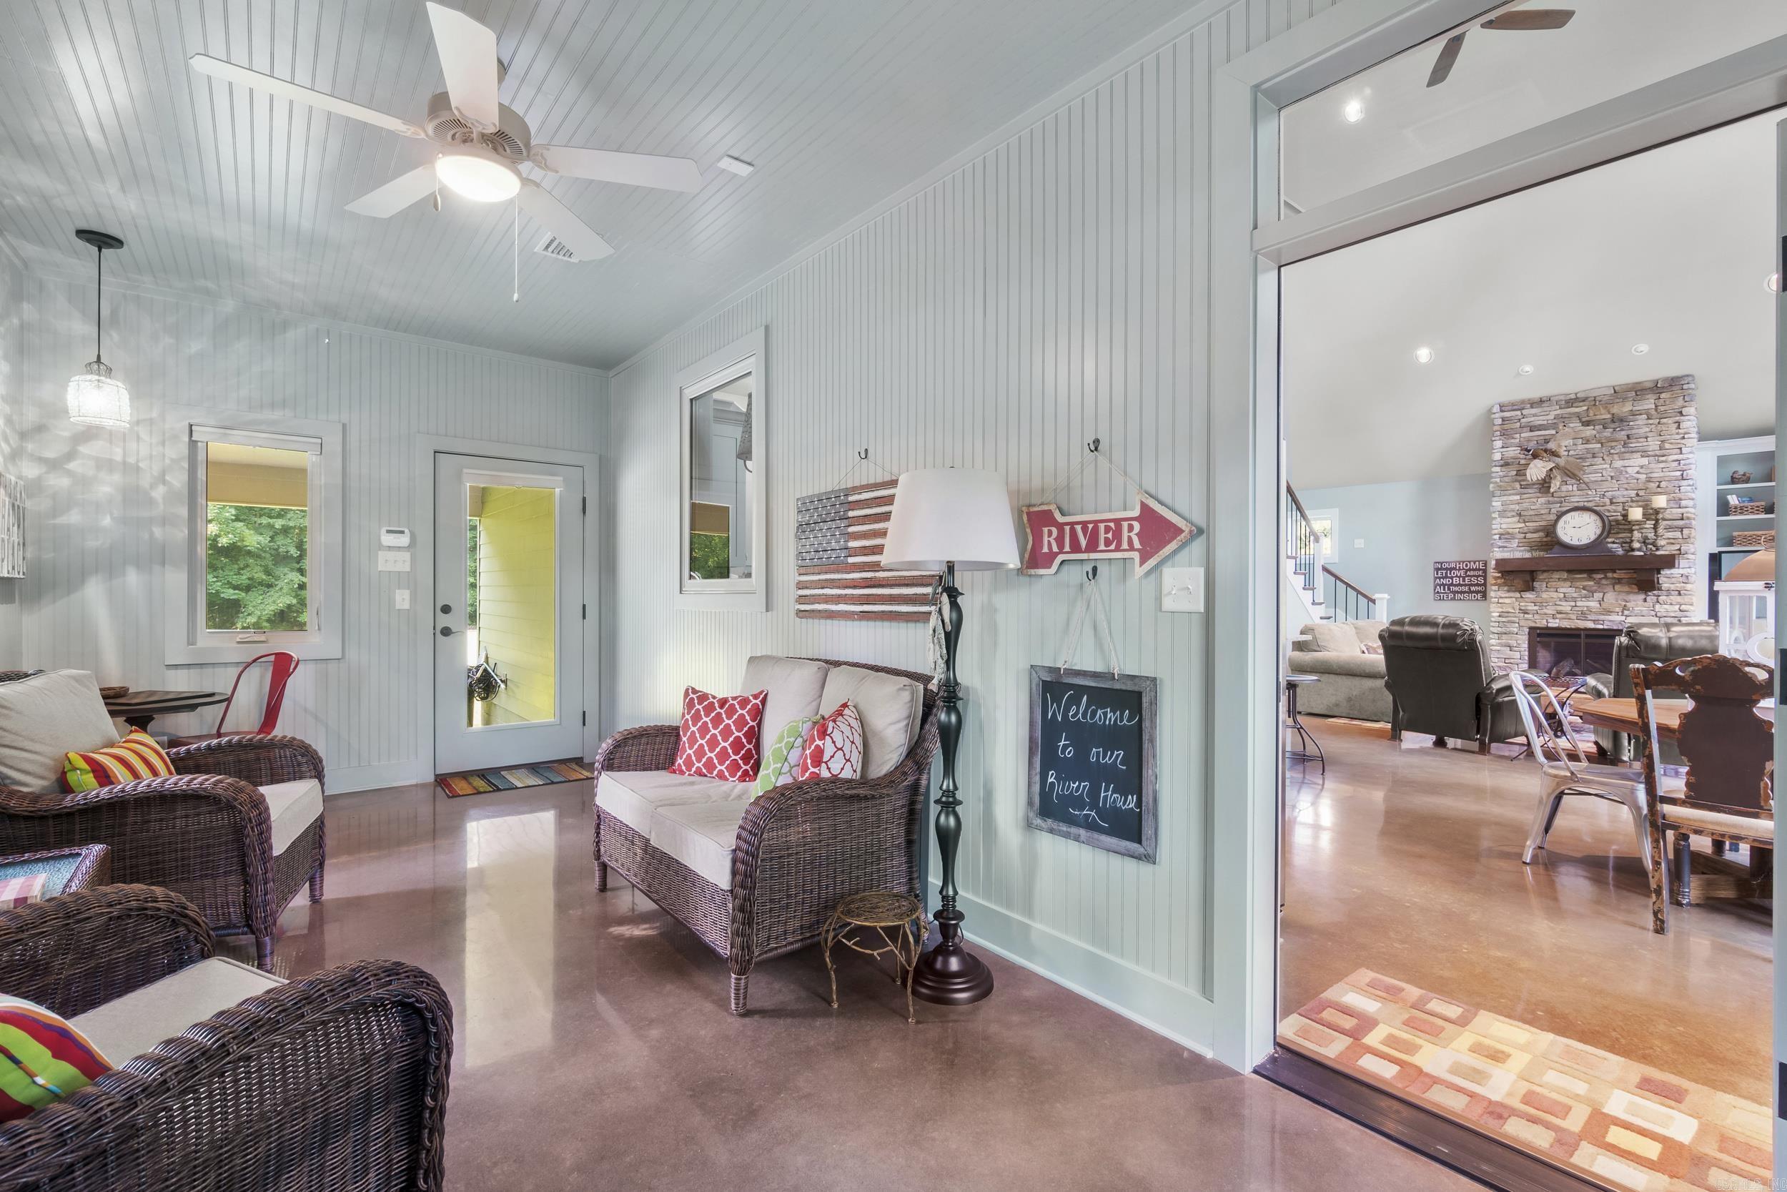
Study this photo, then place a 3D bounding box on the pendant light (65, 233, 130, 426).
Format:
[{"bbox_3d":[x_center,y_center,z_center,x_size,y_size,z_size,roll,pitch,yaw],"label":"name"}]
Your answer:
[{"bbox_3d":[-3.511,-1.182,3.298,0.190,0.830,0.190,0,0,-40],"label":"pendant light"}]

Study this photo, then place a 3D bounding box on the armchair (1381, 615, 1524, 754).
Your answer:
[{"bbox_3d":[4.408,0.646,5.800,0.900,1.000,0.750,0,0,-30],"label":"armchair"}]

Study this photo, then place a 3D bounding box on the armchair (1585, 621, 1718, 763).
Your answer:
[{"bbox_3d":[5.149,0.665,4.883,0.800,0.990,0.920,0,0,35],"label":"armchair"}]

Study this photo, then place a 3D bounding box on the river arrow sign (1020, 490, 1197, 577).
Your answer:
[{"bbox_3d":[0.581,-0.165,2.078,0.022,0.230,0.568,0,0,-40],"label":"river arrow sign"}]

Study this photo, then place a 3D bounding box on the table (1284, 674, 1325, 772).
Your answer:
[{"bbox_3d":[2.639,0.847,4.953,0.410,0.600,0.410,0,0,-40],"label":"table"}]

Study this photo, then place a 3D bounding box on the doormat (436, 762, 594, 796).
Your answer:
[{"bbox_3d":[-2.329,1.134,4.623,0.810,0.012,0.490,0,0,-40],"label":"doormat"}]

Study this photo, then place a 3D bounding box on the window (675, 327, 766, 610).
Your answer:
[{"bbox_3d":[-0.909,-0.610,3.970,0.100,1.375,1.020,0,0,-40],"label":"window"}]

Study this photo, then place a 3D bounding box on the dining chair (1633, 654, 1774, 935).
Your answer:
[{"bbox_3d":[2.848,0.669,2.549,0.520,0.970,0.450,0,0,-40],"label":"dining chair"}]

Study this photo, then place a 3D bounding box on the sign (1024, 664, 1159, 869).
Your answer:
[{"bbox_3d":[0.554,0.461,2.118,0.025,0.495,0.430,0,0,-40],"label":"sign"}]

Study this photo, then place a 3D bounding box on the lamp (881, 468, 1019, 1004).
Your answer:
[{"bbox_3d":[0.173,0.387,2.204,0.415,1.530,0.415,0,0,0],"label":"lamp"}]

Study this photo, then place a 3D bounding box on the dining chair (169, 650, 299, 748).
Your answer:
[{"bbox_3d":[-3.204,0.713,3.554,0.450,0.860,0.500,0,0,19],"label":"dining chair"}]

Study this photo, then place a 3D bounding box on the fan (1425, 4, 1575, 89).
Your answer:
[{"bbox_3d":[3.877,-4.062,5.053,1.300,0.450,1.340,0,0,-40],"label":"fan"}]

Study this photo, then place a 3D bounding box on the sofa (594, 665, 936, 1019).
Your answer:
[{"bbox_3d":[-0.520,0.709,2.707,0.790,0.880,1.210,0,0,-40],"label":"sofa"}]

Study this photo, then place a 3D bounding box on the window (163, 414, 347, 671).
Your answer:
[{"bbox_3d":[-3.455,-0.316,4.057,0.735,1.340,0.100,0,0,-40],"label":"window"}]

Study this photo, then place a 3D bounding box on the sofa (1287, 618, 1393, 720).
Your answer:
[{"bbox_3d":[4.916,0.699,7.461,2.200,0.880,0.970,0,0,-40],"label":"sofa"}]

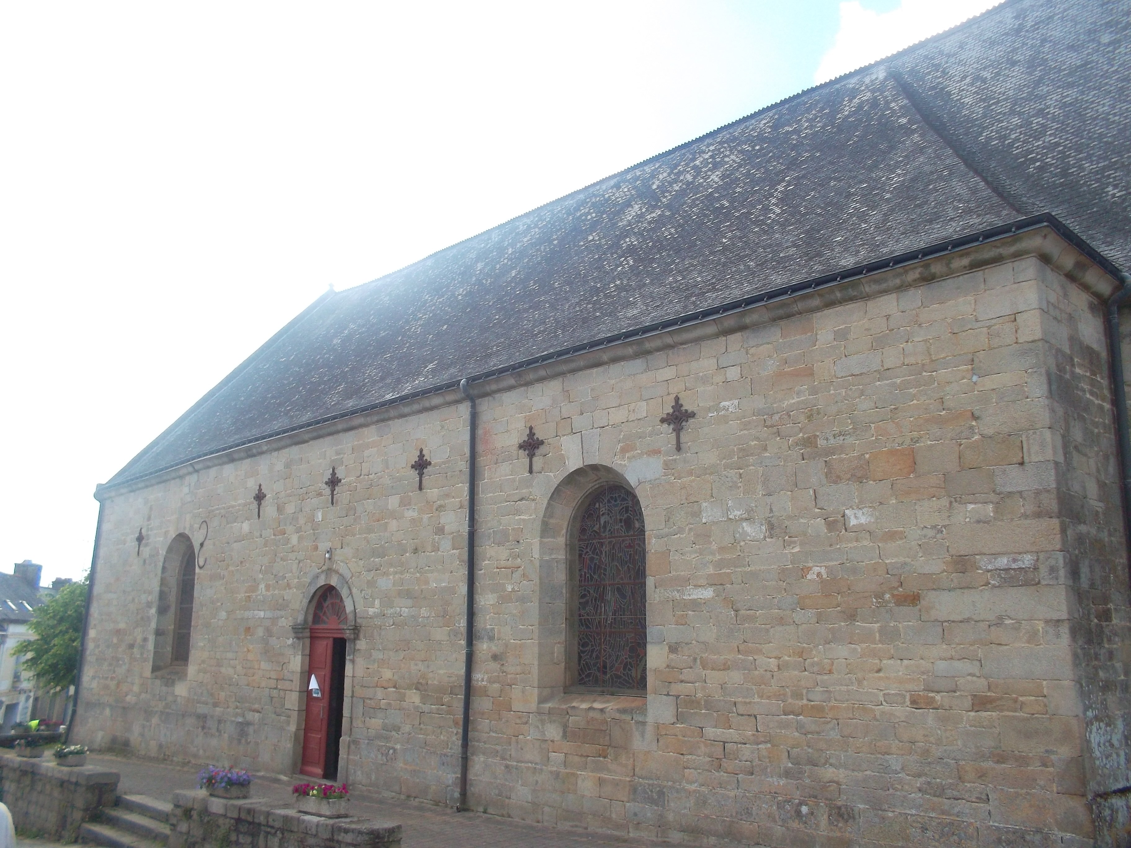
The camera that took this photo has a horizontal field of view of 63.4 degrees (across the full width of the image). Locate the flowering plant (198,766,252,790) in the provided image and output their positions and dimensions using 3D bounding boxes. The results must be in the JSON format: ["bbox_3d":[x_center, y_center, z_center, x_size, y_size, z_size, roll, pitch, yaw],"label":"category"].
[{"bbox_3d":[-4.766,4.931,12.828,0.782,0.255,0.340,-12,-18,43],"label":"flowering plant"}]

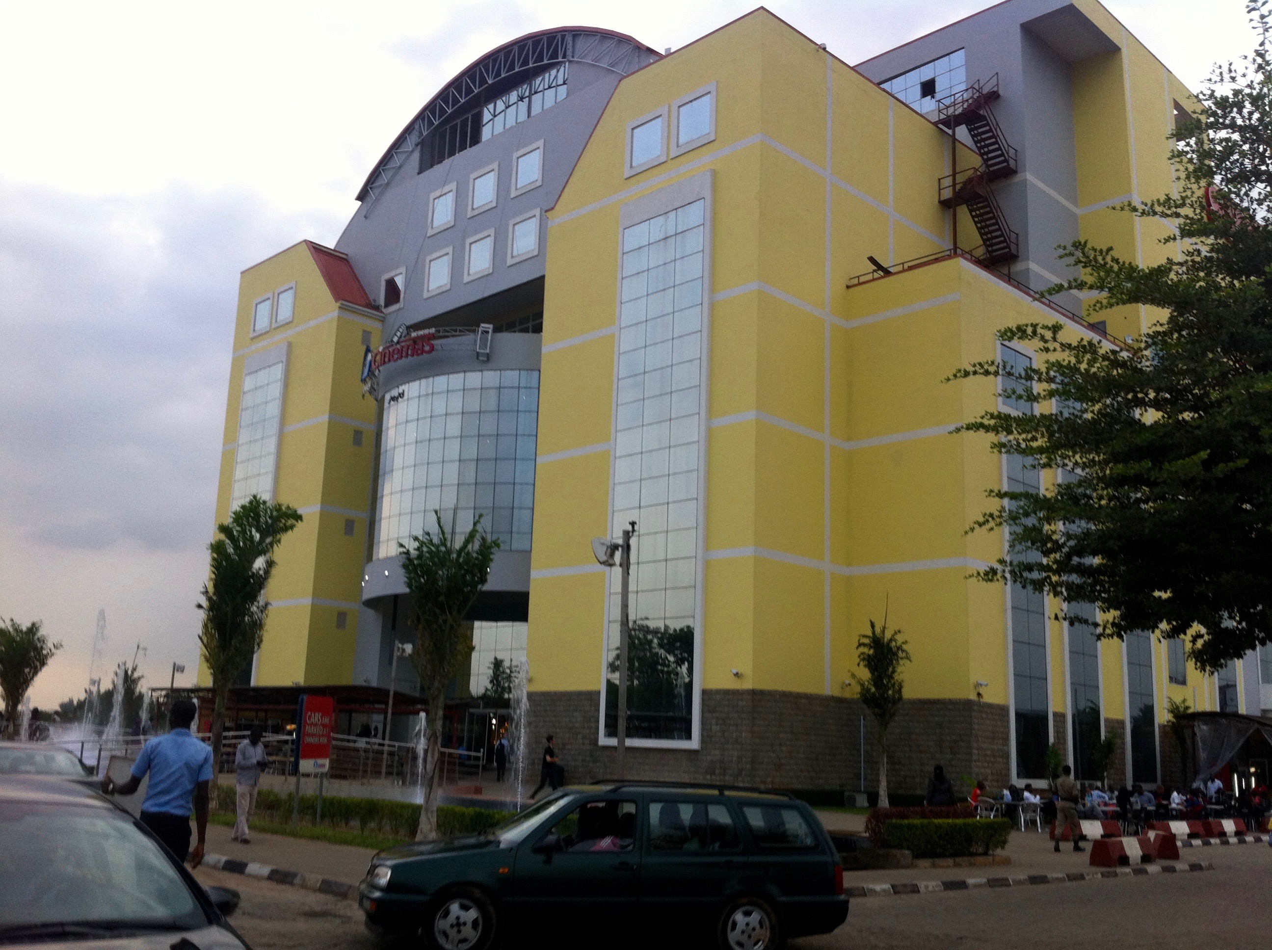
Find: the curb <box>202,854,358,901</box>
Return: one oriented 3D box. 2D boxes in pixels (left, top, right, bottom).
[{"bbox_3d":[-4.507,4.982,16.089,0.180,0.130,4.189,13,-17,-40],"label":"curb"}]

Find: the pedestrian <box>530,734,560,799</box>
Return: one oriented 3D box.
[{"bbox_3d":[-2.495,7.863,34.704,0.800,1.703,0.500,-2,-13,18],"label":"pedestrian"}]

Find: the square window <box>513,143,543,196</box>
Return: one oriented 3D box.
[{"bbox_3d":[-5.580,-15.818,66.328,0.200,2.500,2.500,13,-17,-42],"label":"square window"}]

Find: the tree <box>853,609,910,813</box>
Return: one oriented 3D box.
[{"bbox_3d":[8.026,7.656,41.906,1.950,6.275,1.950,-1,-13,11],"label":"tree"}]

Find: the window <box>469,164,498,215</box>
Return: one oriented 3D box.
[{"bbox_3d":[-7.407,-13.822,62.402,2.163,2.235,0.200,-11,-18,44],"label":"window"}]

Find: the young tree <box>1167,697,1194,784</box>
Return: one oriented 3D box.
[{"bbox_3d":[19.946,10.247,47.053,1.000,4.165,1.000,2,-12,0],"label":"young tree"}]

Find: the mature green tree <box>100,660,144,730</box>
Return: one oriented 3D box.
[{"bbox_3d":[-25.367,11.736,63.777,2.100,4.932,2.100,2,-12,0],"label":"mature green tree"}]

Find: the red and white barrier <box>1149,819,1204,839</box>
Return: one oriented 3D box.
[{"bbox_3d":[13.643,9.005,32.573,1.800,0.480,0.500,10,-15,-32],"label":"red and white barrier"}]

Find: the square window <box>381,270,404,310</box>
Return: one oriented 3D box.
[{"bbox_3d":[-12.590,-9.520,66.579,2.163,2.235,0.200,-11,-18,44],"label":"square window"}]

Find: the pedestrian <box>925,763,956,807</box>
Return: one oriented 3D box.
[{"bbox_3d":[6.355,6.888,26.814,0.550,1.680,0.380,1,-13,6],"label":"pedestrian"}]

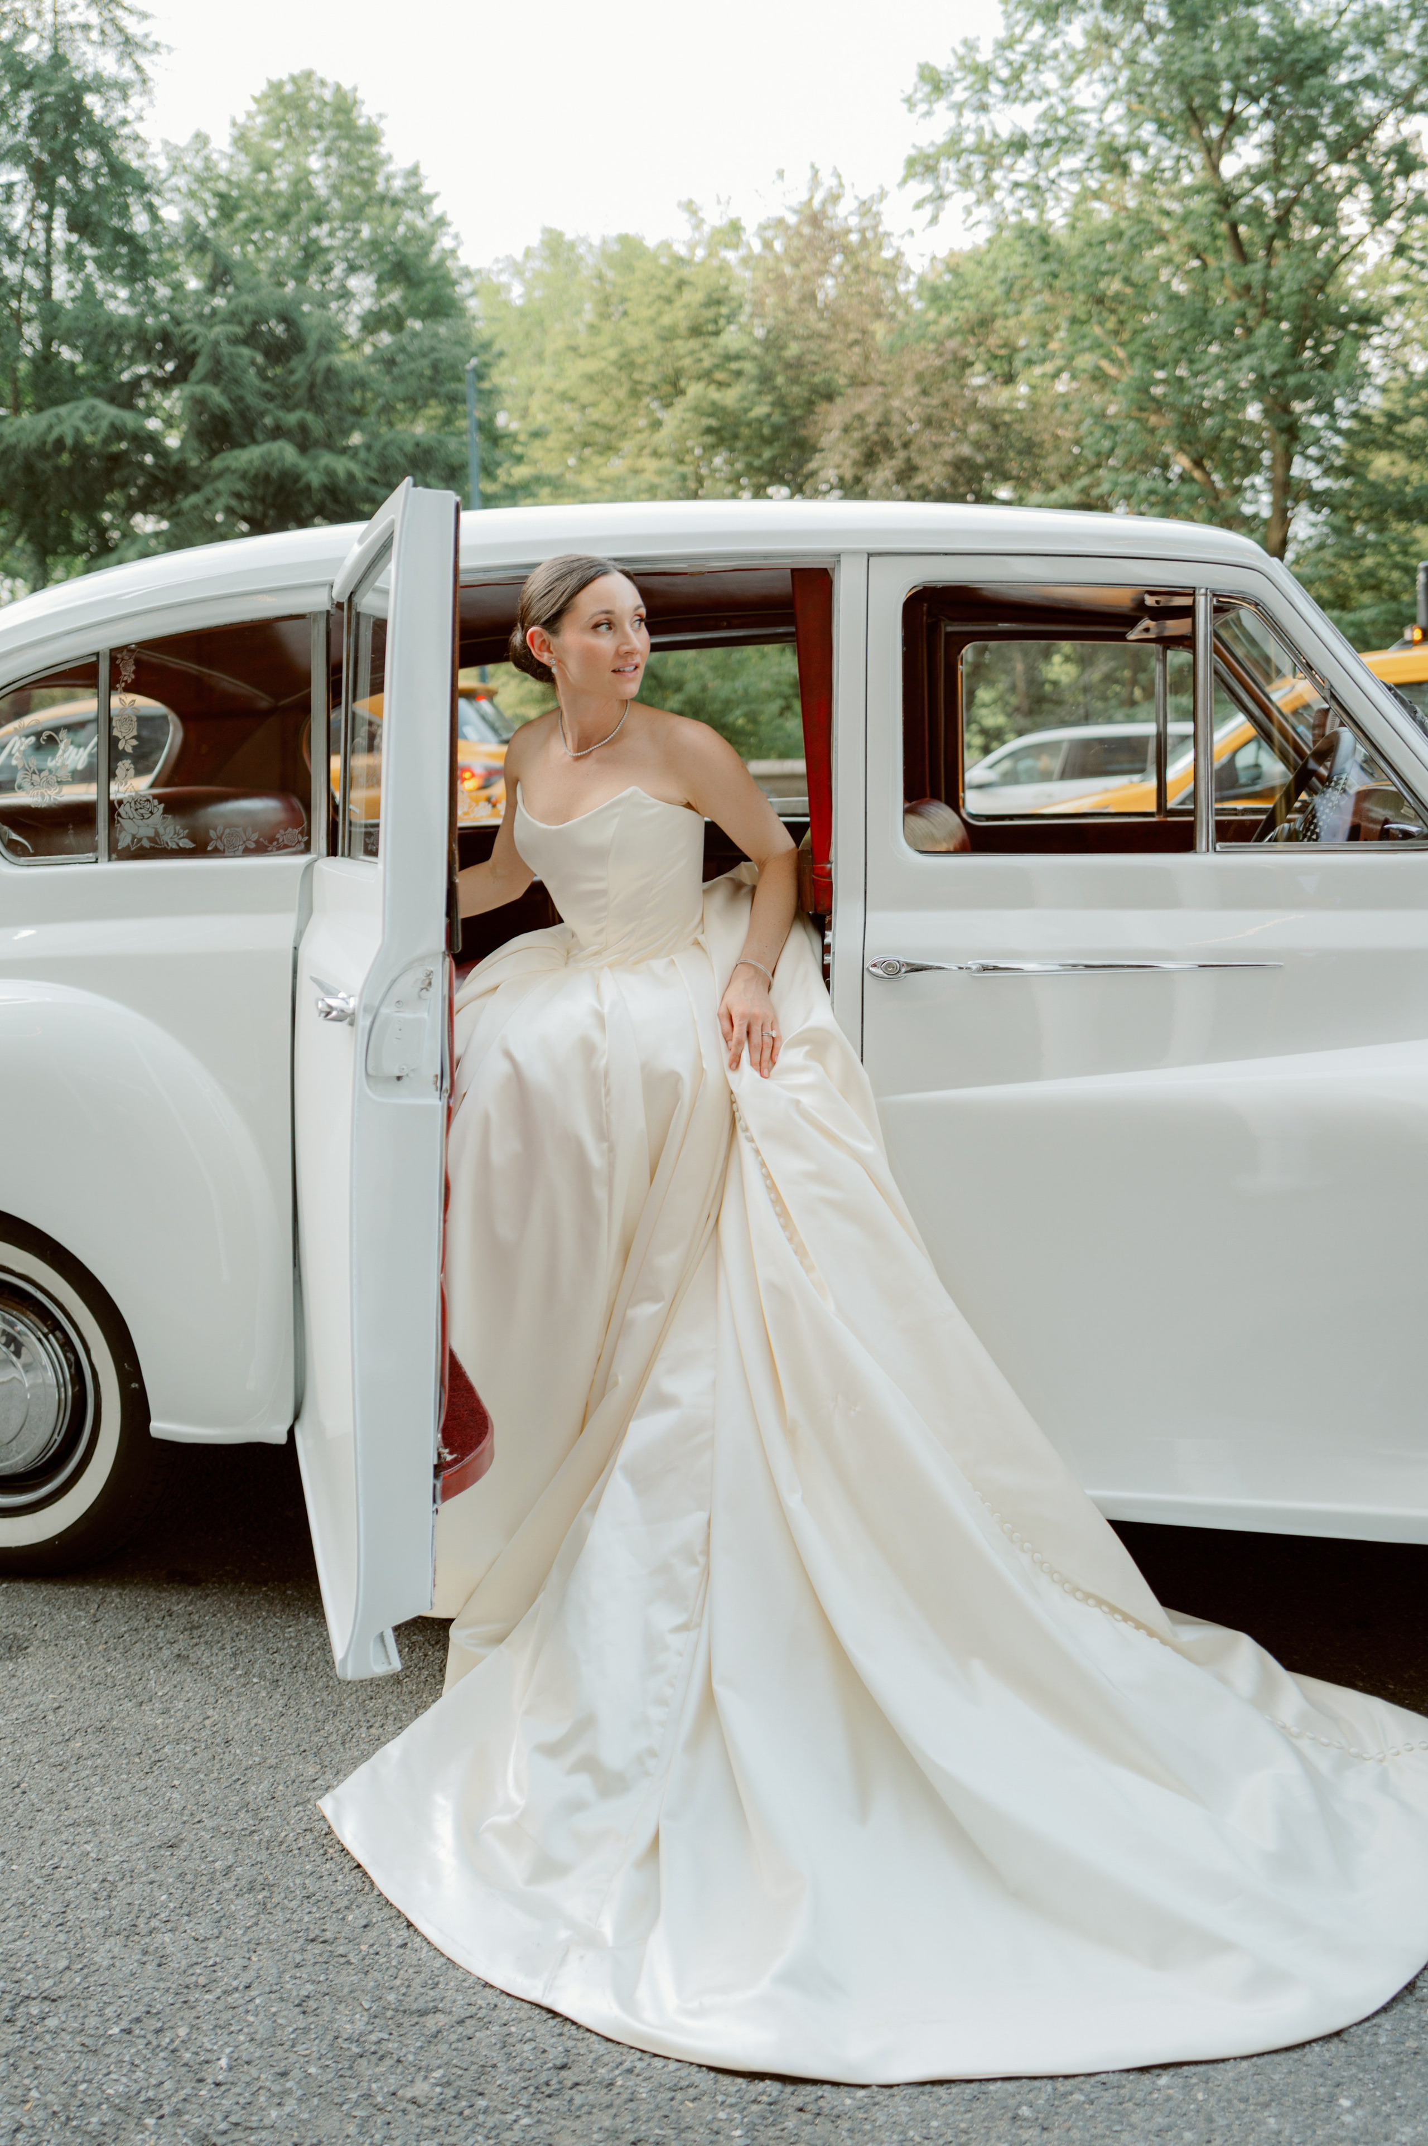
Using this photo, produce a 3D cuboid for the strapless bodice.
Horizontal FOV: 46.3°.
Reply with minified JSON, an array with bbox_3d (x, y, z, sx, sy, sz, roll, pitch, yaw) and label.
[{"bbox_3d":[-0.152,-0.293,2.460,0.295,0.265,0.210,-2,12,25],"label":"strapless bodice"}]

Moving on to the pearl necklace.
[{"bbox_3d":[-0.175,-0.509,2.430,0.125,0.100,0.130,3,12,20],"label":"pearl necklace"}]

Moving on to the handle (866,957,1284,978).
[{"bbox_3d":[0.505,-0.149,2.372,0.582,0.034,0.040,1,11,12],"label":"handle"}]

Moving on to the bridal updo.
[{"bbox_3d":[-0.201,-0.652,2.400,0.185,0.180,0.155,3,14,40],"label":"bridal updo"}]

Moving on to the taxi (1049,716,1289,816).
[{"bbox_3d":[3.176,-0.912,7.279,4.700,1.750,1.850,1,11,12],"label":"taxi"}]

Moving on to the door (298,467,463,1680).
[{"bbox_3d":[-0.468,0.005,2.327,0.180,1.420,0.790,-3,11,-18],"label":"door"}]

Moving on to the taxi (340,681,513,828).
[{"bbox_3d":[-3.477,-1.513,10.572,4.600,1.720,1.850,1,11,12],"label":"taxi"}]

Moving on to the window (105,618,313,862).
[{"bbox_3d":[-0.806,-0.533,2.671,0.357,0.377,0.030,1,4,12],"label":"window"}]

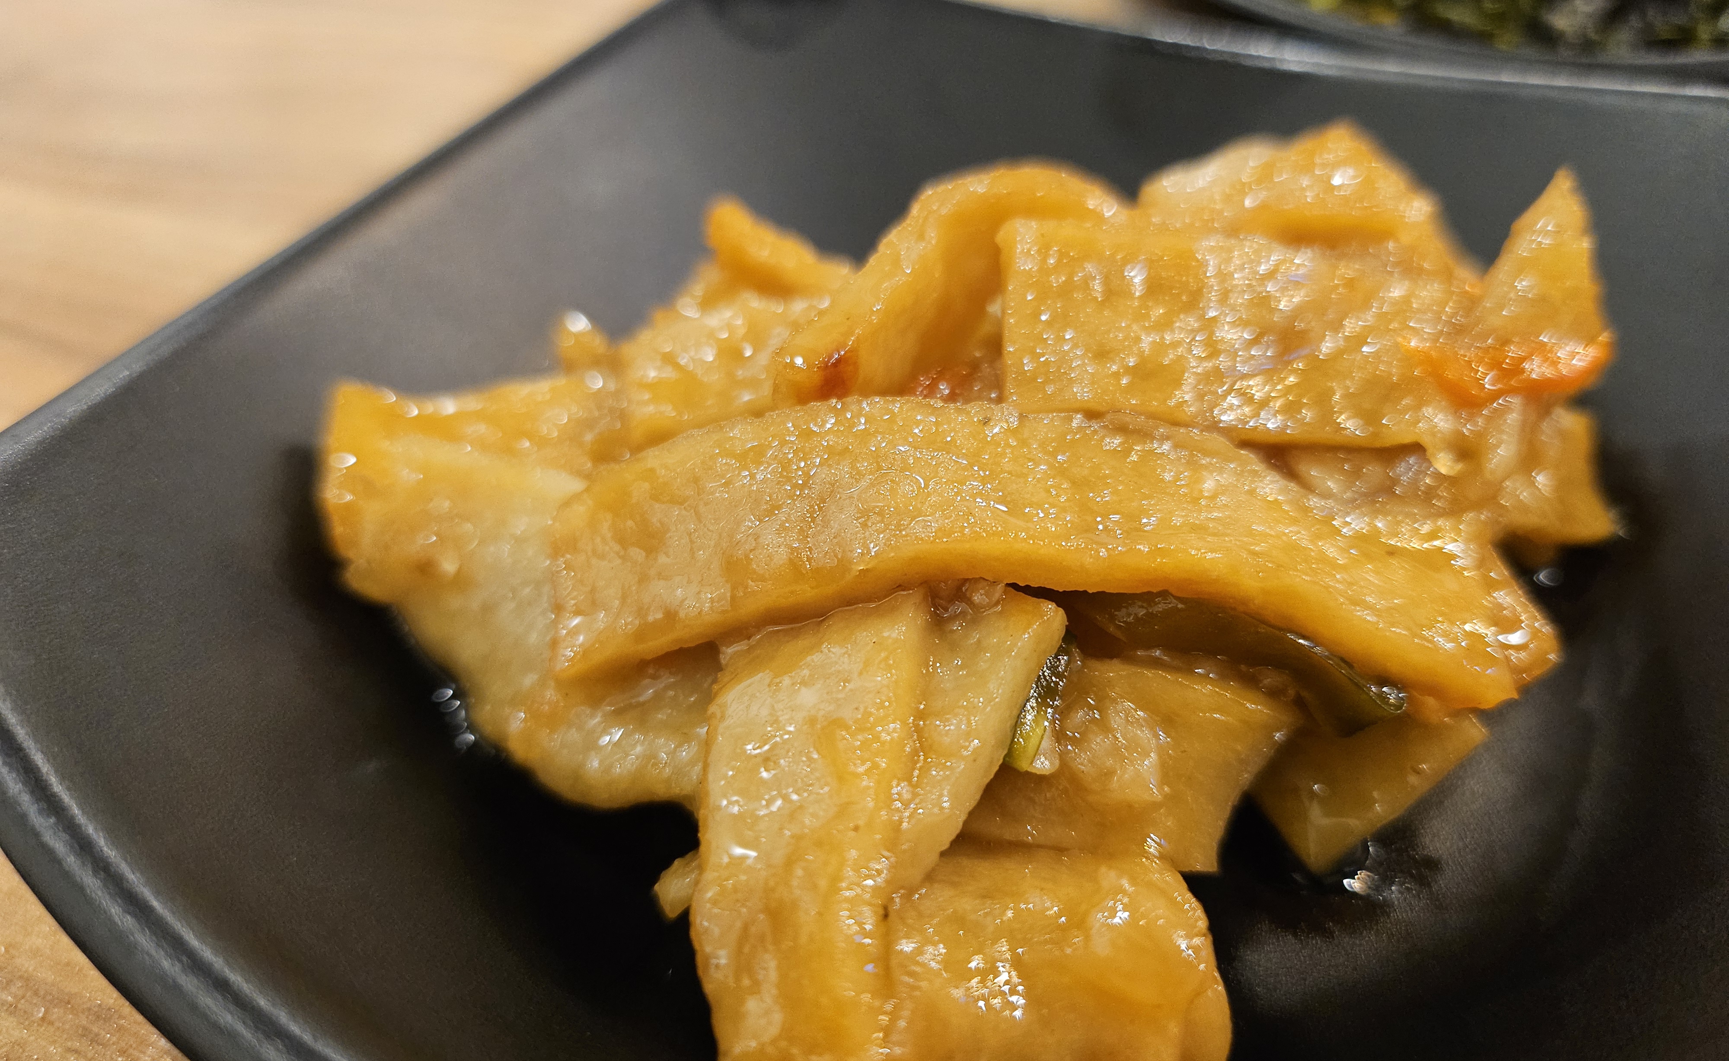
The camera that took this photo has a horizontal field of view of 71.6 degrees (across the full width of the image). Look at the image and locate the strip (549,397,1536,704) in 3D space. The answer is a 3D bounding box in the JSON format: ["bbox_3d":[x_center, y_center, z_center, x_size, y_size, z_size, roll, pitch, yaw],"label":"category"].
[{"bbox_3d":[0.018,0.002,0.107,0.093,0.019,0.019,3,48,-4],"label":"strip"}]

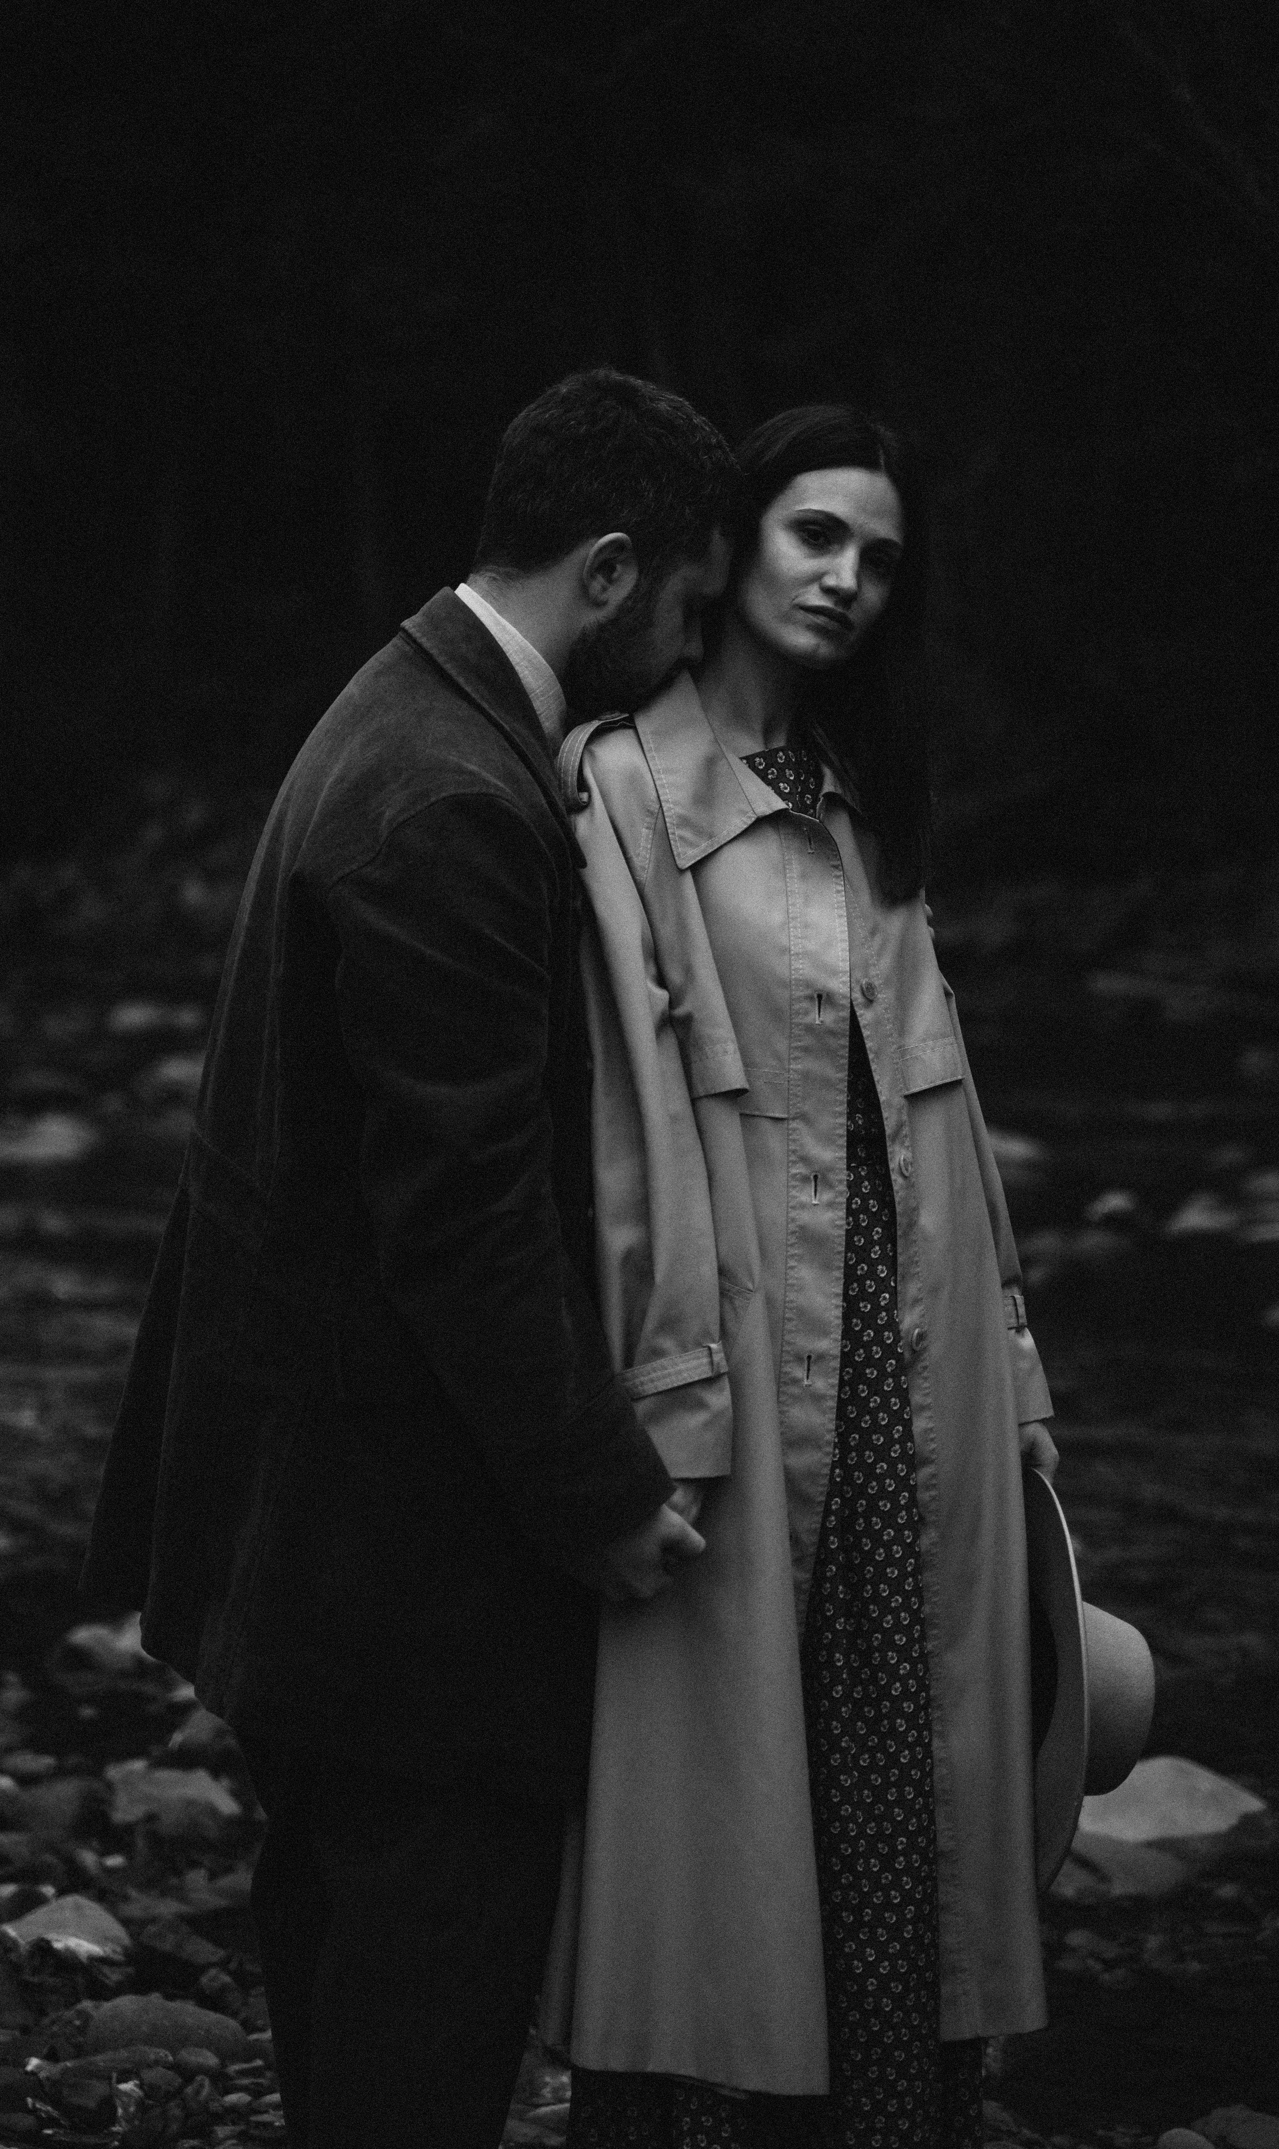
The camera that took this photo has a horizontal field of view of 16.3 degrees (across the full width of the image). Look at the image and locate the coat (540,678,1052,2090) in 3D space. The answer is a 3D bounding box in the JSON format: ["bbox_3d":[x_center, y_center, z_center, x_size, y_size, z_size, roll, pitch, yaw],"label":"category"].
[{"bbox_3d":[0.140,0.266,4.000,0.480,1.230,0.370,-2,5,-27],"label":"coat"}]

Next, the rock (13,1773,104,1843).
[{"bbox_3d":[-0.745,0.942,5.750,0.120,0.080,0.100,0,4,0],"label":"rock"}]

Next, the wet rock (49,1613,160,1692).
[{"bbox_3d":[-0.812,0.884,6.850,0.180,0.090,0.140,0,5,0],"label":"wet rock"}]

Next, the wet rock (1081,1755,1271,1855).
[{"bbox_3d":[0.668,0.926,5.650,0.260,0.120,0.190,0,4,0],"label":"wet rock"}]

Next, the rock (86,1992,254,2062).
[{"bbox_3d":[-0.511,1.031,4.830,0.182,0.080,0.135,0,4,0],"label":"rock"}]

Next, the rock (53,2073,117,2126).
[{"bbox_3d":[-0.572,1.058,4.620,0.066,0.040,0.055,0,5,0],"label":"rock"}]

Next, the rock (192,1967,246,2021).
[{"bbox_3d":[-0.463,1.013,4.930,0.060,0.055,0.055,0,4,0],"label":"rock"}]

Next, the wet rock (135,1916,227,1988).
[{"bbox_3d":[-0.526,1.006,5.130,0.108,0.058,0.090,0,5,0],"label":"wet rock"}]

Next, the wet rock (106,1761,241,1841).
[{"bbox_3d":[-0.611,0.952,5.870,0.178,0.075,0.130,0,5,0],"label":"wet rock"}]

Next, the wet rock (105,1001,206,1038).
[{"bbox_3d":[-2.057,-0.232,19.000,0.440,0.140,0.320,0,5,0],"label":"wet rock"}]

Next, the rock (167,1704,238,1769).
[{"bbox_3d":[-0.604,0.923,6.250,0.115,0.065,0.100,0,5,0],"label":"rock"}]

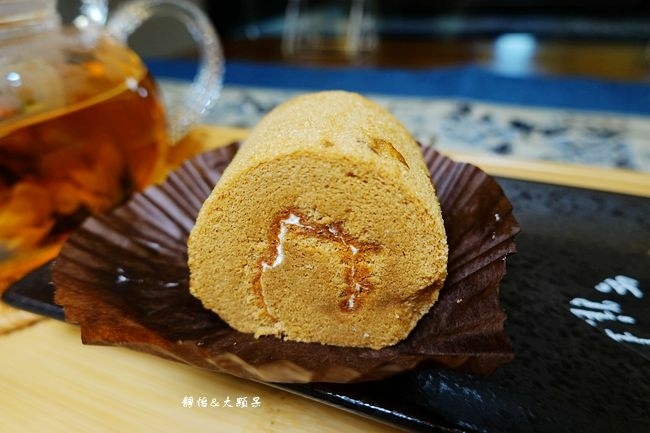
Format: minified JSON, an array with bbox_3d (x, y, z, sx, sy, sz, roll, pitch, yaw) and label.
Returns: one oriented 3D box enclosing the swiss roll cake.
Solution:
[{"bbox_3d":[-0.001,-0.004,0.135,0.065,0.057,0.064,2,28,3],"label":"swiss roll cake"}]

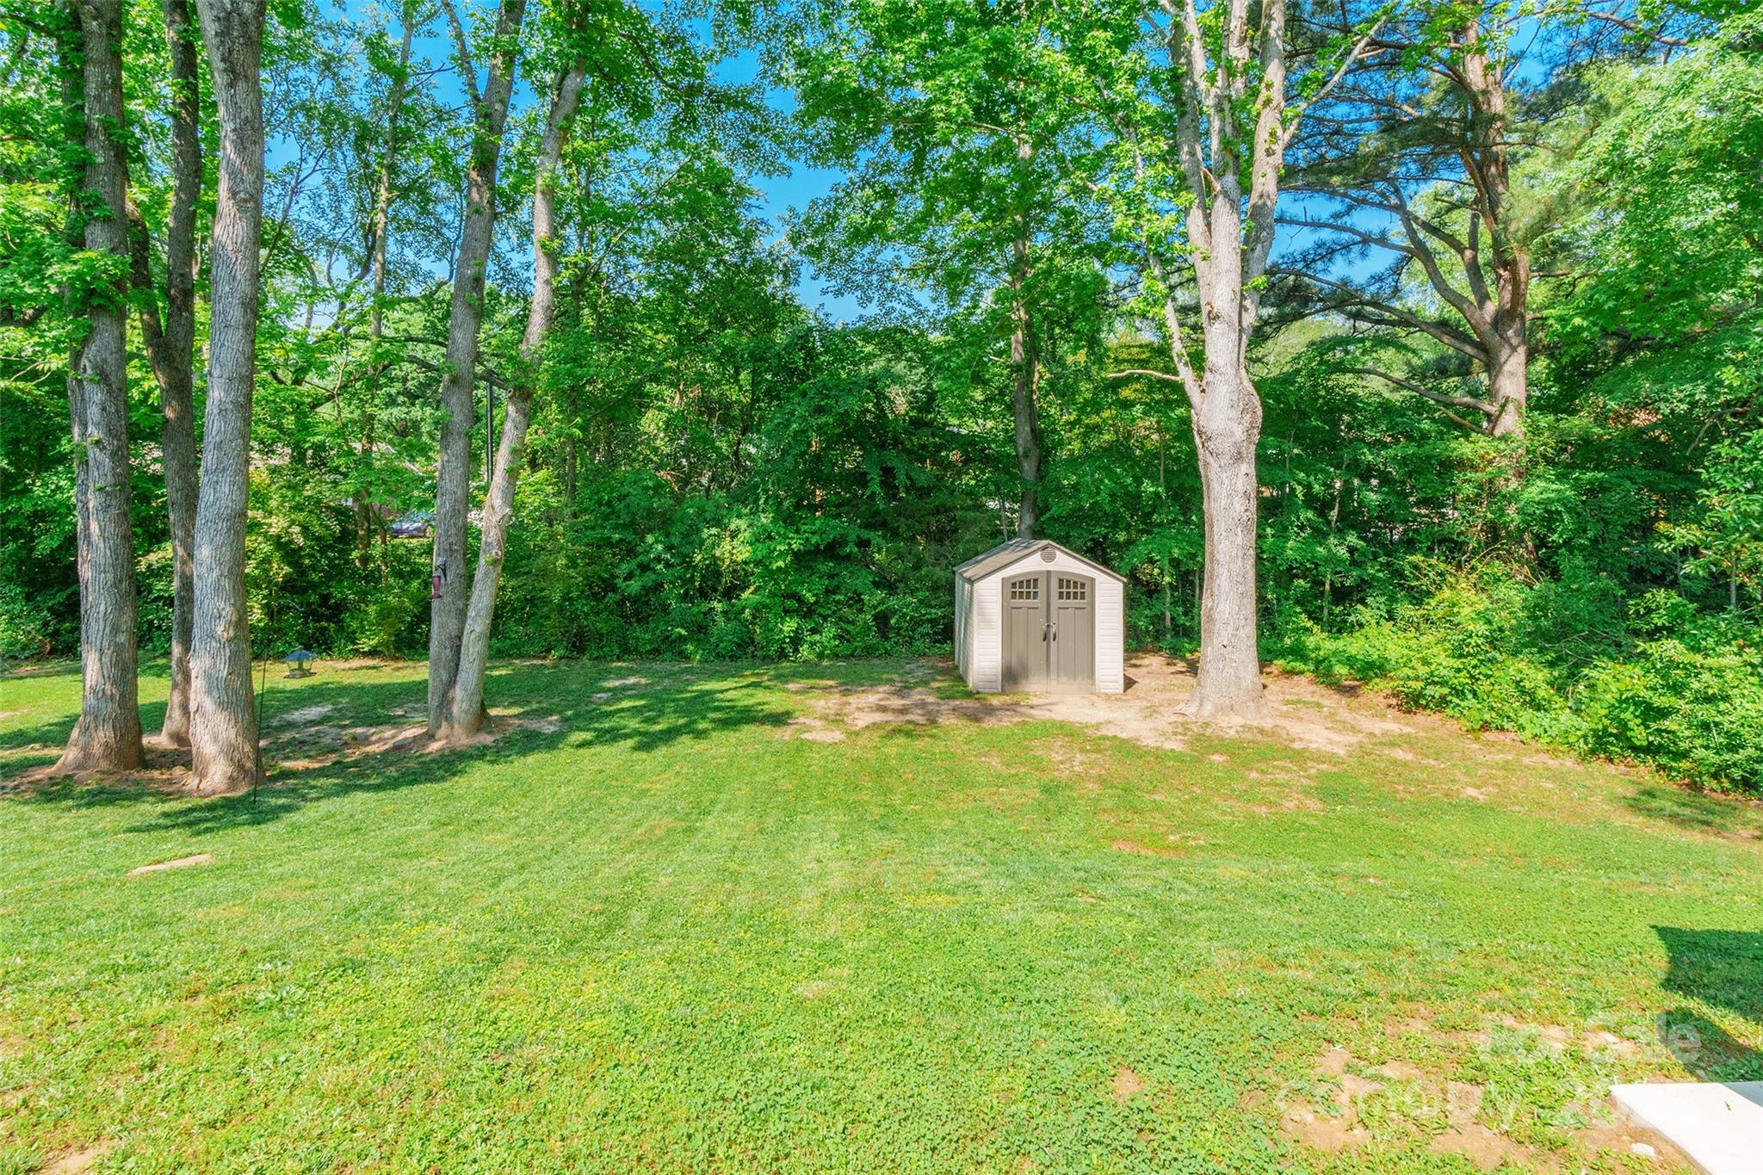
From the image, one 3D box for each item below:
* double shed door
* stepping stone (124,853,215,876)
[{"bbox_3d":[2.663,0.688,12.500,1.490,1.930,0.070,0,4,-1],"label":"double shed door"},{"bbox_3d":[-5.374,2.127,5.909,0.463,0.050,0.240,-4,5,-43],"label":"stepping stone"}]

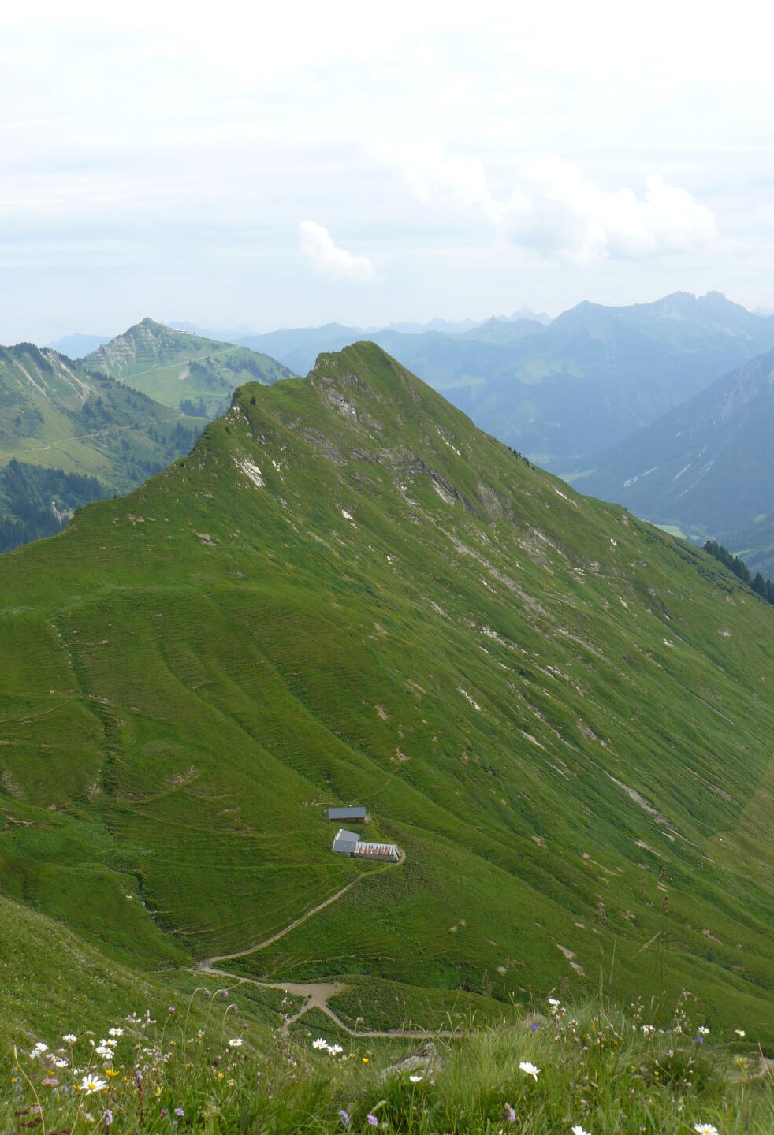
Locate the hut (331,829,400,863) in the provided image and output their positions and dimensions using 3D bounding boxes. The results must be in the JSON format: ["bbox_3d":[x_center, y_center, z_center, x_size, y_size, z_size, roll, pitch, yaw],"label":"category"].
[{"bbox_3d":[-7.400,103.390,437.900,24.200,5.800,11.000,2,11,9],"label":"hut"}]

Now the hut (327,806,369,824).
[{"bbox_3d":[-14.800,94.670,452.980,14.500,4.600,7.500,-1,11,-3],"label":"hut"}]

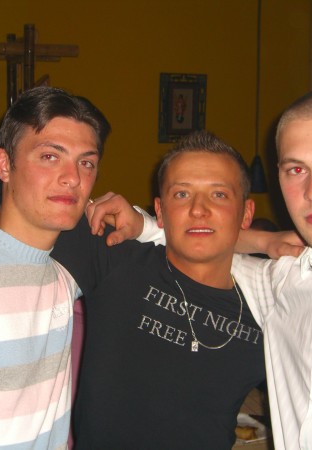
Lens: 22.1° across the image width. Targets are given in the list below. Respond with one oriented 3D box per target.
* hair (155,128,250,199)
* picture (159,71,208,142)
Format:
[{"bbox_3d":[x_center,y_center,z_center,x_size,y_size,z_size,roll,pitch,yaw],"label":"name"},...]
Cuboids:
[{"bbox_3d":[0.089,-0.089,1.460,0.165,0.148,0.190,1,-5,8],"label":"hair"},{"bbox_3d":[0.126,-0.542,3.700,0.223,0.322,0.025,0,5,-9],"label":"picture"}]

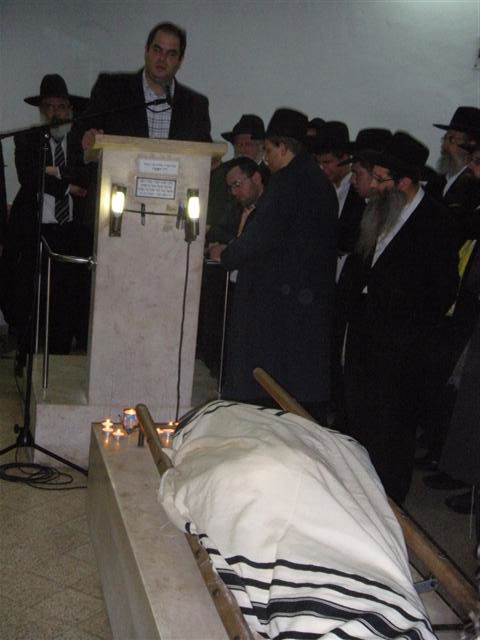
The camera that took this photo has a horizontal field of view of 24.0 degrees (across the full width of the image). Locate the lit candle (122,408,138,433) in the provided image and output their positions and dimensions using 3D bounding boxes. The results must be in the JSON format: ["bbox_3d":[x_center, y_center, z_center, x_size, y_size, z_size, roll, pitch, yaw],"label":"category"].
[{"bbox_3d":[-0.477,0.441,4.924,0.070,0.088,0.070,5,16,0],"label":"lit candle"}]

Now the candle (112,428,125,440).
[{"bbox_3d":[-0.524,0.496,4.860,0.046,0.037,0.046,5,16,0],"label":"candle"}]

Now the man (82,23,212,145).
[{"bbox_3d":[-0.456,-0.548,5.461,0.620,1.740,0.420,4,16,-3],"label":"man"}]

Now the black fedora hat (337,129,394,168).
[{"bbox_3d":[0.613,-0.775,5.100,0.350,0.140,0.310,-21,27,-32],"label":"black fedora hat"}]

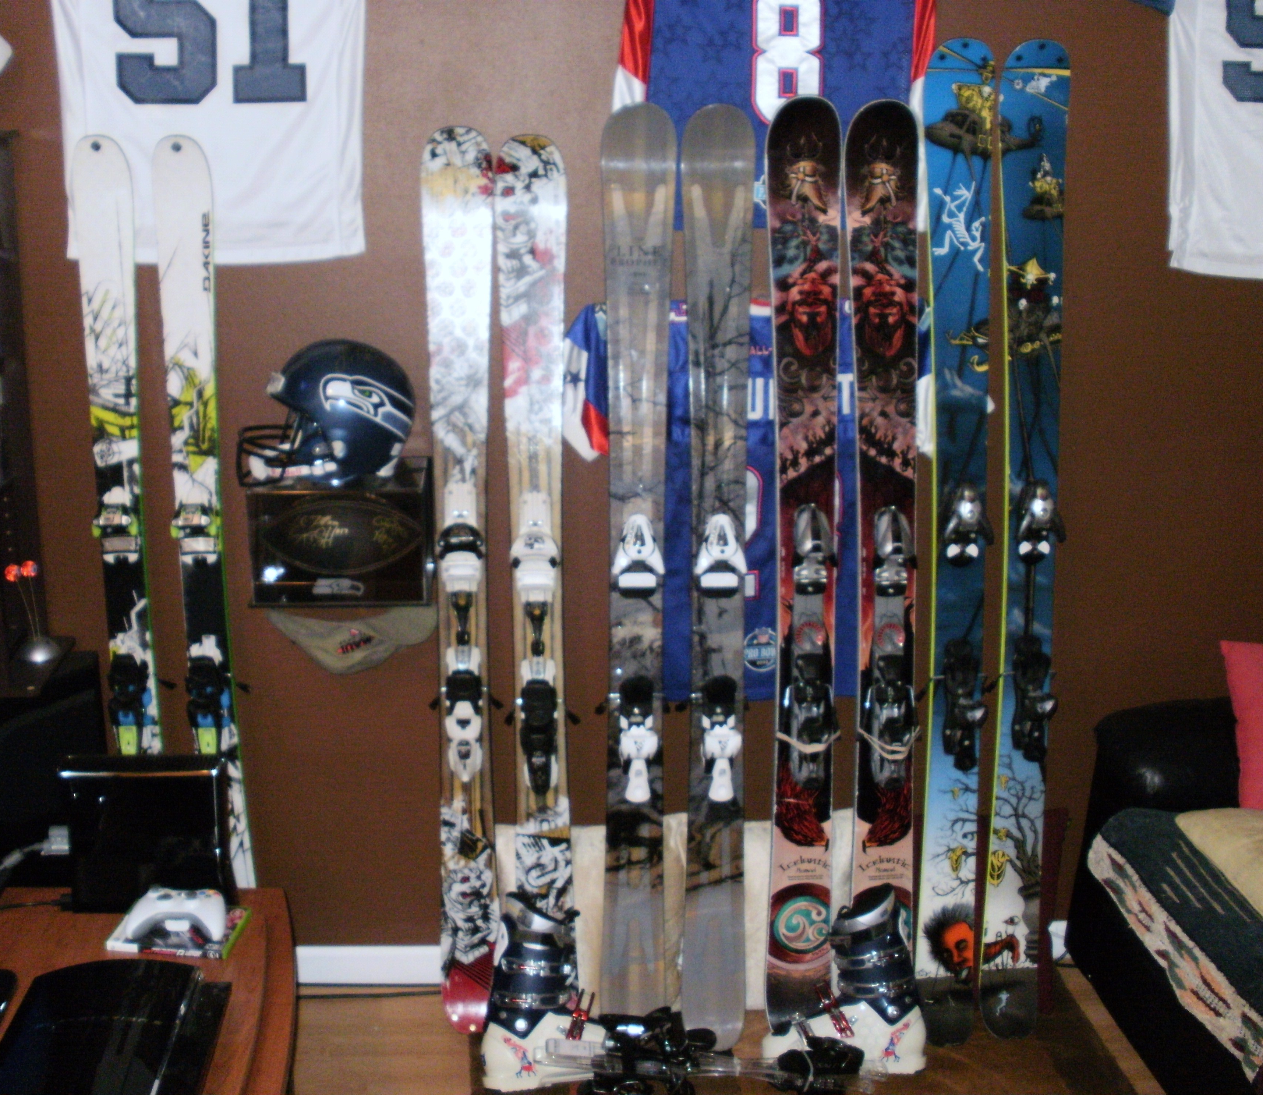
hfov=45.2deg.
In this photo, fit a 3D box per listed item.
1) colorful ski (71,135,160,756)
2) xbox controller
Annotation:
[{"bbox_3d":[-0.930,0.107,2.825,0.118,1.700,0.105,-1,9,-3],"label":"colorful ski"},{"bbox_3d":[-0.726,0.583,2.415,0.153,0.060,0.105,-1,14,-3],"label":"xbox controller"}]

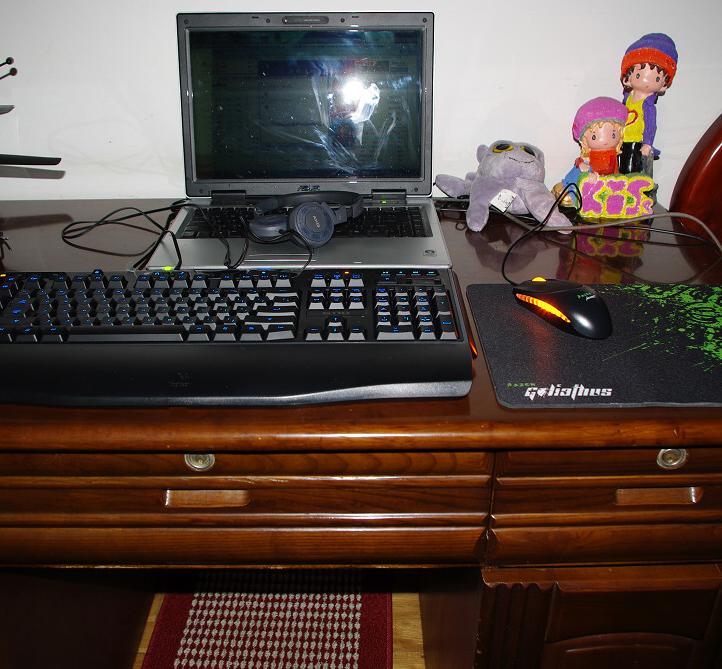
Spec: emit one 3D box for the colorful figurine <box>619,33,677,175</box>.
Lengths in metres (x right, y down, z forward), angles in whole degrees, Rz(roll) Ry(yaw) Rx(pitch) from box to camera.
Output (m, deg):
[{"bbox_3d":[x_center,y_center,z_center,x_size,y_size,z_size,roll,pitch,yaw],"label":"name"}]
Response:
[{"bbox_3d":[0.386,-0.298,1.033,0.074,0.220,0.062,3,29,6],"label":"colorful figurine"}]

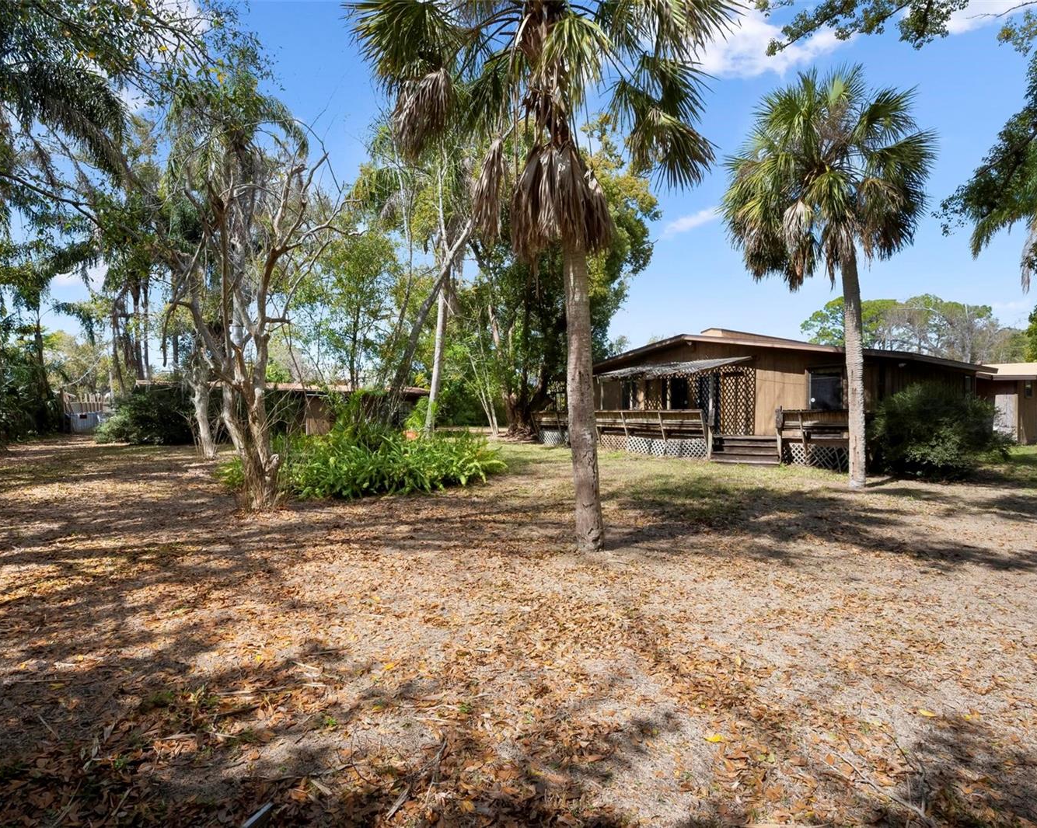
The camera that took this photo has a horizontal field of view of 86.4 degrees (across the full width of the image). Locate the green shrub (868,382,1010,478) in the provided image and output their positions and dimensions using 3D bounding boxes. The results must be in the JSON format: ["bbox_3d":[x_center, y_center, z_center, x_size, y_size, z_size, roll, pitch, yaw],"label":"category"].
[{"bbox_3d":[10.700,0.300,14.150,2.900,2.350,3.000,0,0,37],"label":"green shrub"}]

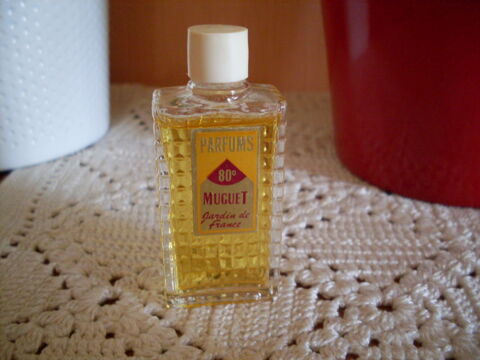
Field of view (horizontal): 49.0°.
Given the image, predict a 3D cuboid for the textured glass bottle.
[{"bbox_3d":[-0.005,-0.003,0.138,0.030,0.071,0.020,-1,25,-4],"label":"textured glass bottle"}]

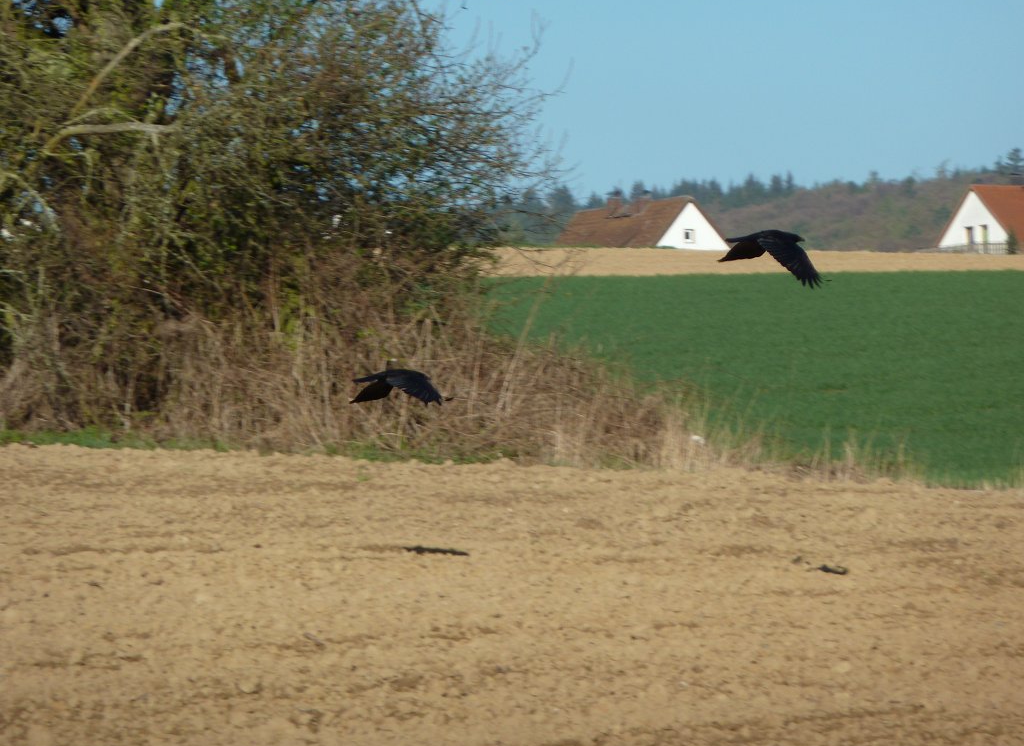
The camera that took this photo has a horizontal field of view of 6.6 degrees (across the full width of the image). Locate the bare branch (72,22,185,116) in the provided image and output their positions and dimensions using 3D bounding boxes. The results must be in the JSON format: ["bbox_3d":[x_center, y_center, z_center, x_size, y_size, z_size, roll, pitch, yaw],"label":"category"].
[{"bbox_3d":[-2.506,-1.984,58.000,0.760,0.630,0.300,-3,-2,0],"label":"bare branch"}]

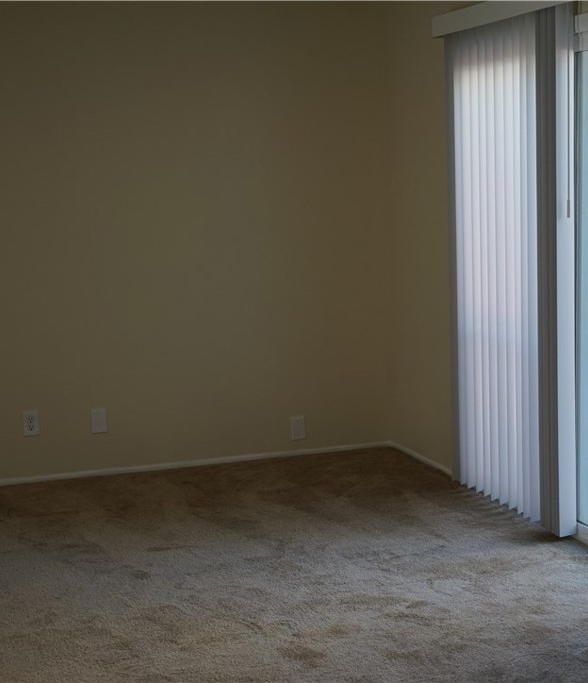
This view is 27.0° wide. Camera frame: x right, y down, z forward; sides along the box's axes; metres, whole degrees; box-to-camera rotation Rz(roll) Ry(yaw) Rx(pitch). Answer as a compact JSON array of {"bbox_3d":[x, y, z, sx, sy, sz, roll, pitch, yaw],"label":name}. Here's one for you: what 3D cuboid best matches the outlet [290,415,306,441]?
[{"bbox_3d":[0.021,0.433,6.145,0.070,0.115,0.010,-4,8,-18],"label":"outlet"}]

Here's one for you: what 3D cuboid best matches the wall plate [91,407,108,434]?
[{"bbox_3d":[-0.925,0.374,5.813,0.070,0.115,0.010,-4,8,-18],"label":"wall plate"}]

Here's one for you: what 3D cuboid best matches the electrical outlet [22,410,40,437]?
[{"bbox_3d":[-1.227,0.381,5.710,0.070,0.115,0.010,-4,8,-18],"label":"electrical outlet"}]

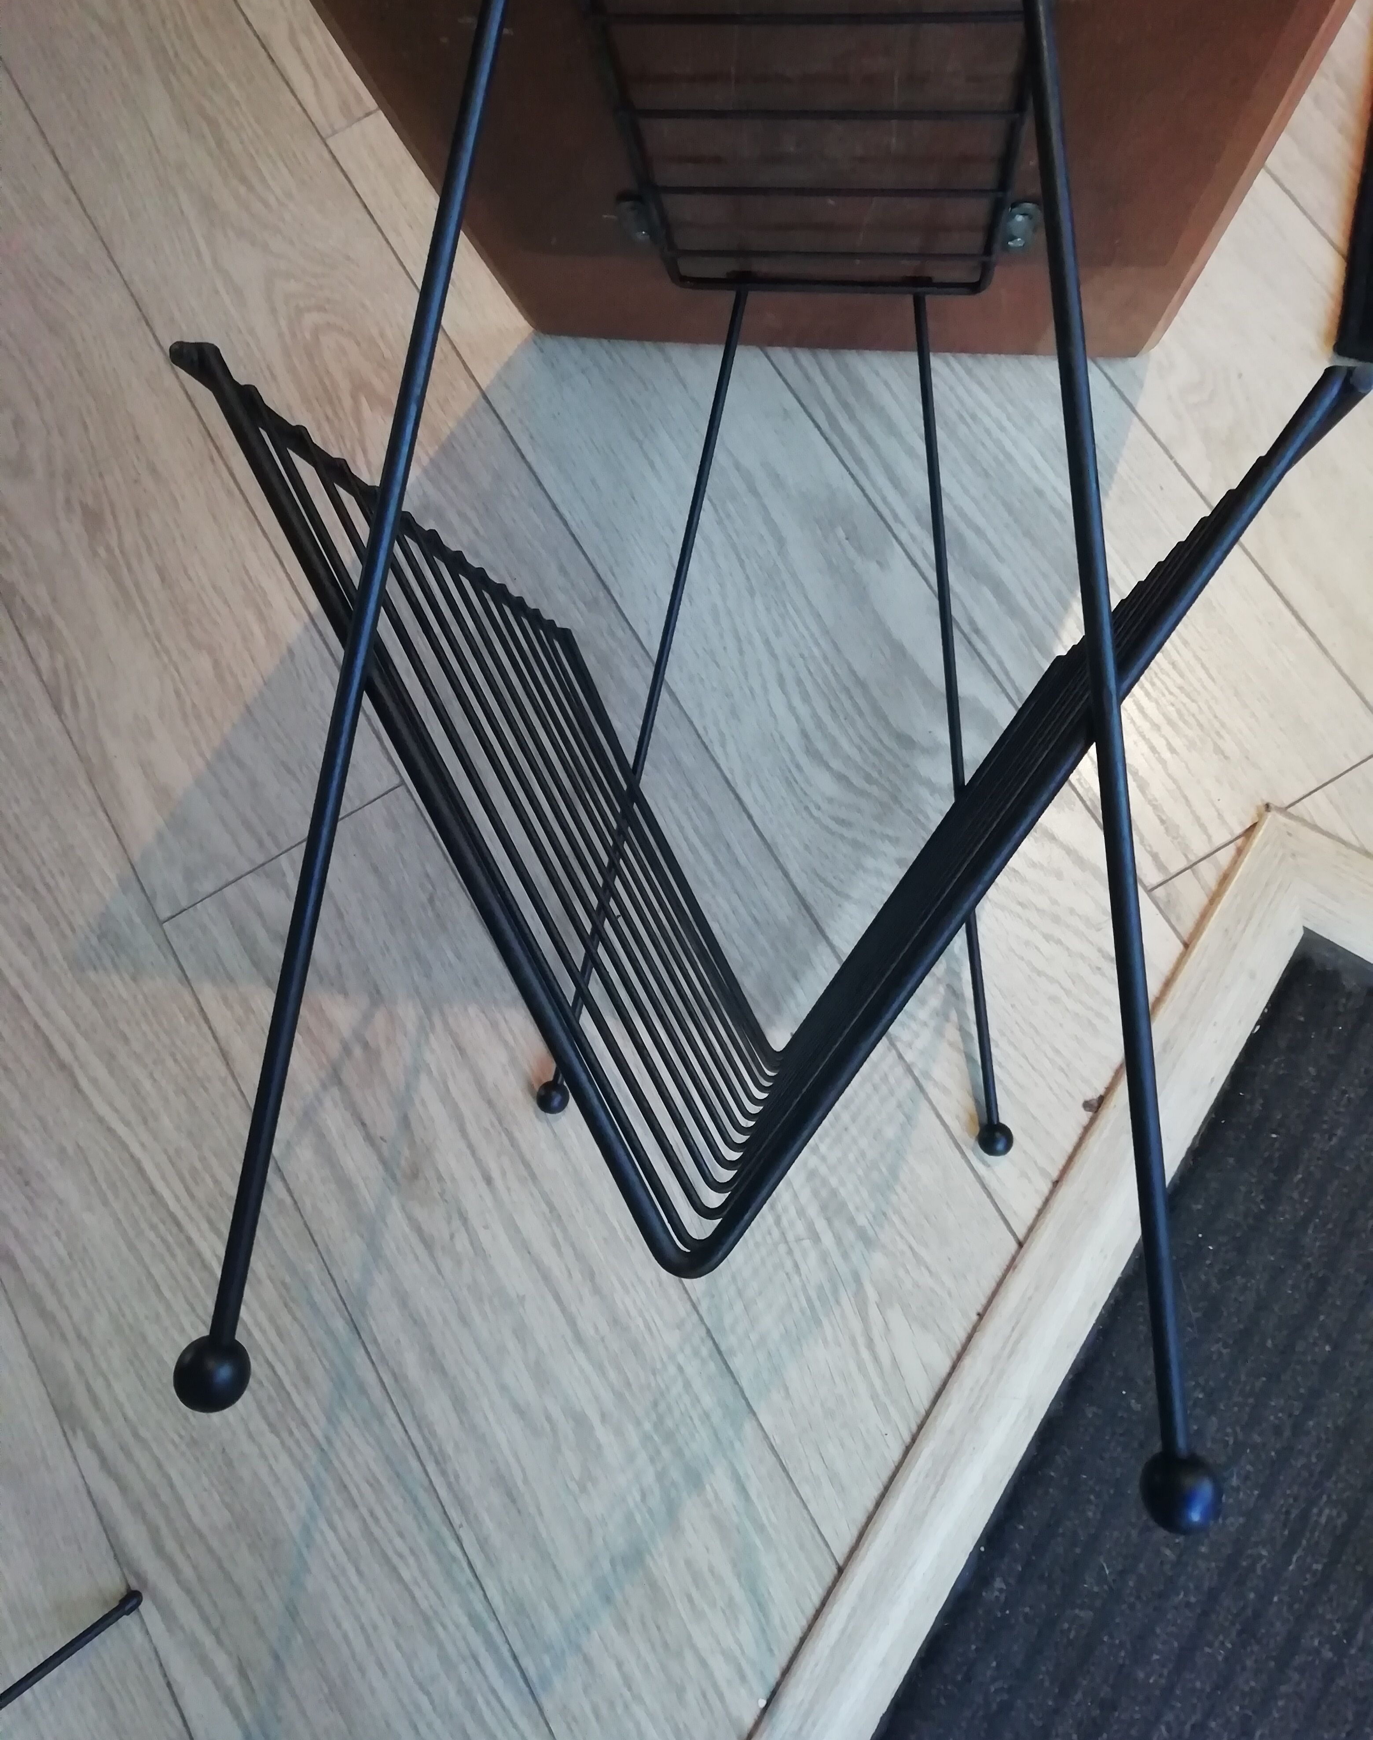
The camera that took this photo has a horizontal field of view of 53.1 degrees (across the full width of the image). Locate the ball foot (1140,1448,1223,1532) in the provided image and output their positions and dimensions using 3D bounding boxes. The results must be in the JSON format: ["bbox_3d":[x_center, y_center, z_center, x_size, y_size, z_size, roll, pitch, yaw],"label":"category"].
[{"bbox_3d":[0.132,0.166,0.368,0.021,0.021,0.021,4,91,7],"label":"ball foot"}]

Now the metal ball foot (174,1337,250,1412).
[{"bbox_3d":[-0.135,0.144,0.393,0.021,0.021,0.021,4,91,7],"label":"metal ball foot"}]

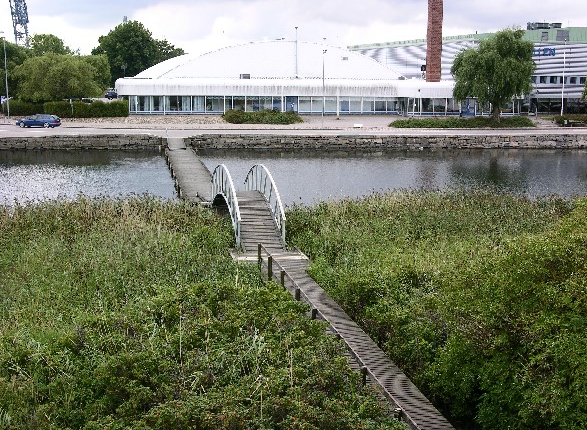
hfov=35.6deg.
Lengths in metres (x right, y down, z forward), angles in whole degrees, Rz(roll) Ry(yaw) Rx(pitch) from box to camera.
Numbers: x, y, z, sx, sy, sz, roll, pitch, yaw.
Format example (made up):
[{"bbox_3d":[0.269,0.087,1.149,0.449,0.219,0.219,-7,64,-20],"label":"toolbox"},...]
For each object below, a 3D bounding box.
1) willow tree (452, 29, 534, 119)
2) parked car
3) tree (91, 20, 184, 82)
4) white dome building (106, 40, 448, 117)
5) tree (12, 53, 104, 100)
[{"bbox_3d":[22.371,-15.833,103.818,9.500,10.600,9.000,0,10,0],"label":"willow tree"},{"bbox_3d":[-27.155,-10.066,97.707,4.600,1.460,1.760,1,10,8],"label":"parked car"},{"bbox_3d":[-30.025,-30.411,177.412,18.100,14.300,16.000,0,10,0],"label":"tree"},{"bbox_3d":[-0.968,-19.579,127.526,42.000,9.800,34.000,0,10,0],"label":"white dome building"},{"bbox_3d":[-31.346,-17.723,122.772,11.800,7.800,10.500,0,10,0],"label":"tree"}]

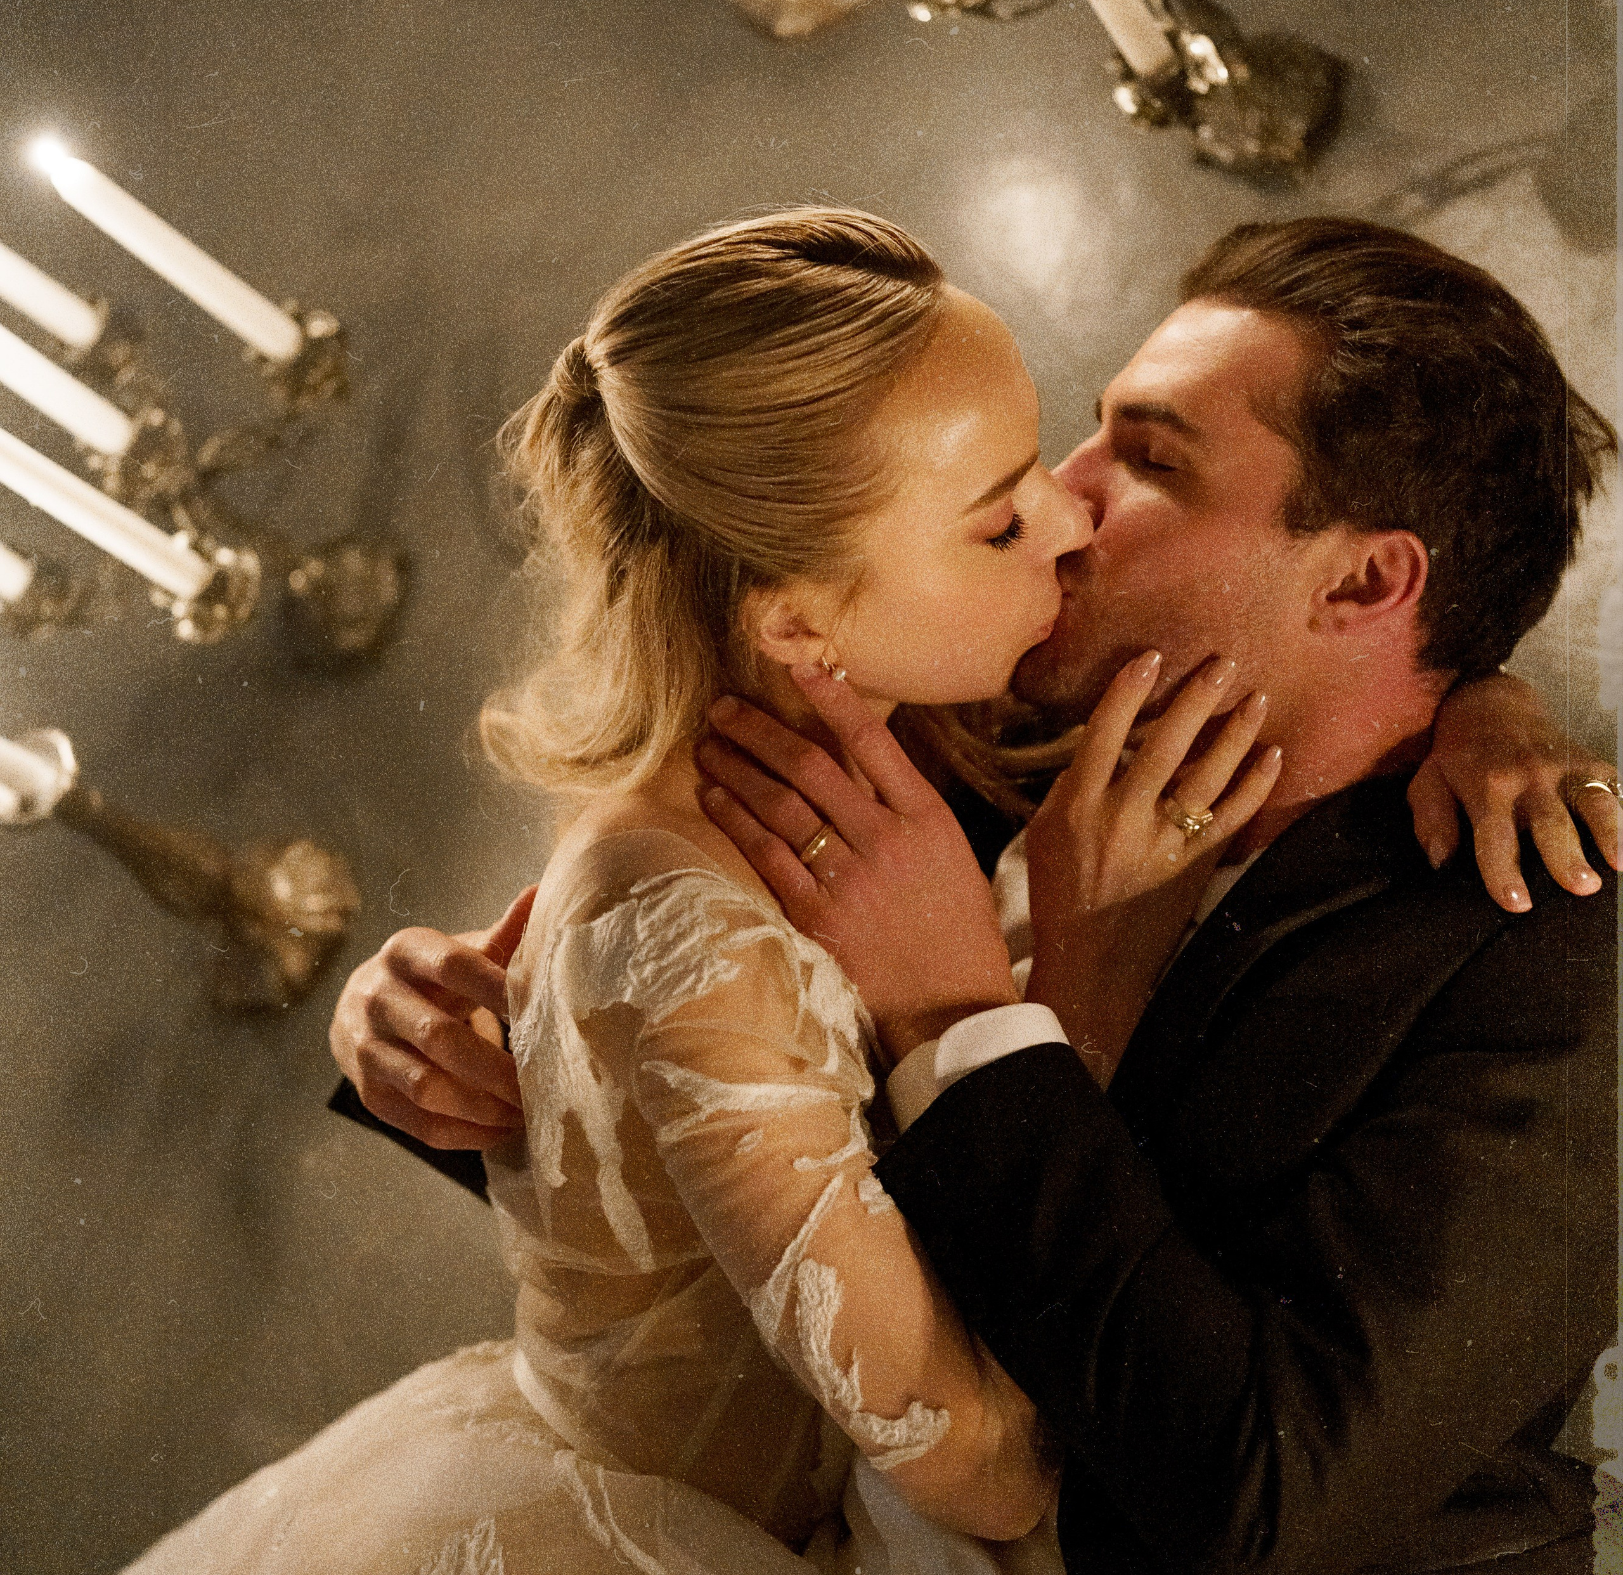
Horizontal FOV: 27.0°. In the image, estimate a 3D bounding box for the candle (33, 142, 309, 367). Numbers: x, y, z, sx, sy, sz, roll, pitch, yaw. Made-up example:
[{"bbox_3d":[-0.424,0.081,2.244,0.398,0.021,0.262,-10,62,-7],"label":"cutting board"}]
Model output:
[{"bbox_3d":[-0.314,-0.263,1.655,0.022,0.205,0.022,38,90,32],"label":"candle"}]

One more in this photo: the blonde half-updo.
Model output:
[{"bbox_3d":[-0.044,-0.127,1.495,0.240,0.180,0.245,-12,96,-7],"label":"blonde half-updo"}]

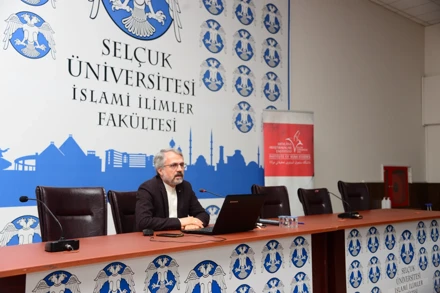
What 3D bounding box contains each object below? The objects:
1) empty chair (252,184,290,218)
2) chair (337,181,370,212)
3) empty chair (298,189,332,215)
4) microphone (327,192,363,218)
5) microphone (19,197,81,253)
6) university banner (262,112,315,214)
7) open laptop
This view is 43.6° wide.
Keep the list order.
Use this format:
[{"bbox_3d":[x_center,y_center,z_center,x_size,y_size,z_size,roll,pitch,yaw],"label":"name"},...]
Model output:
[{"bbox_3d":[0.655,0.880,5.080,0.580,1.040,0.620,4,-5,-45],"label":"empty chair"},{"bbox_3d":[1.683,0.928,6.136,0.580,1.075,0.620,3,-5,-40],"label":"chair"},{"bbox_3d":[1.187,0.940,5.720,0.620,1.000,0.580,-3,-5,44],"label":"empty chair"},{"bbox_3d":[1.054,0.518,4.964,0.495,0.238,0.125,-3,-5,43],"label":"microphone"},{"bbox_3d":[-0.887,0.379,2.760,0.485,0.245,0.125,-3,-5,42],"label":"microphone"},{"bbox_3d":[1.022,0.532,8.116,0.860,2.110,0.180,1,-4,-19],"label":"university banner"},{"bbox_3d":[0.034,0.428,3.532,0.380,0.242,0.380,-3,-5,43],"label":"open laptop"}]

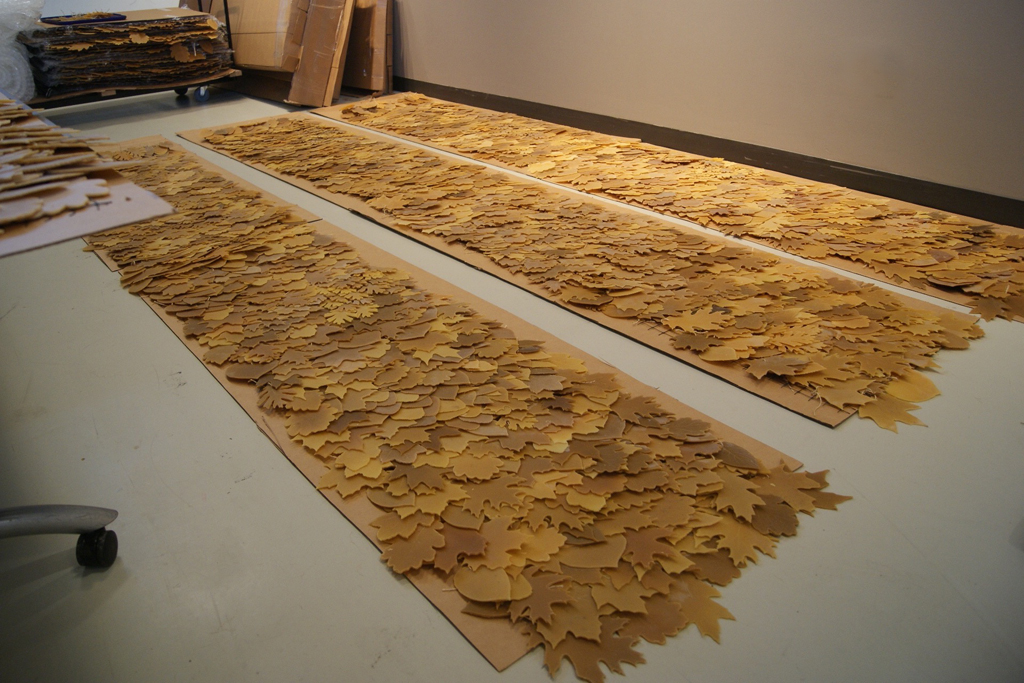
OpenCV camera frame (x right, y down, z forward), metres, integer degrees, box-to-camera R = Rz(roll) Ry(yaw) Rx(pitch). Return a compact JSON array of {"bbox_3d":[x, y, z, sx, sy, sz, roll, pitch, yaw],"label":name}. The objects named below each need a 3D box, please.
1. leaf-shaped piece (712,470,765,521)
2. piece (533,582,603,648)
[{"bbox_3d":[0.400,0.271,1.375,0.102,0.012,0.155,-3,27,-3],"label":"leaf-shaped piece"},{"bbox_3d":[0.082,0.403,1.144,0.108,0.012,0.132,-3,27,-3],"label":"piece"}]

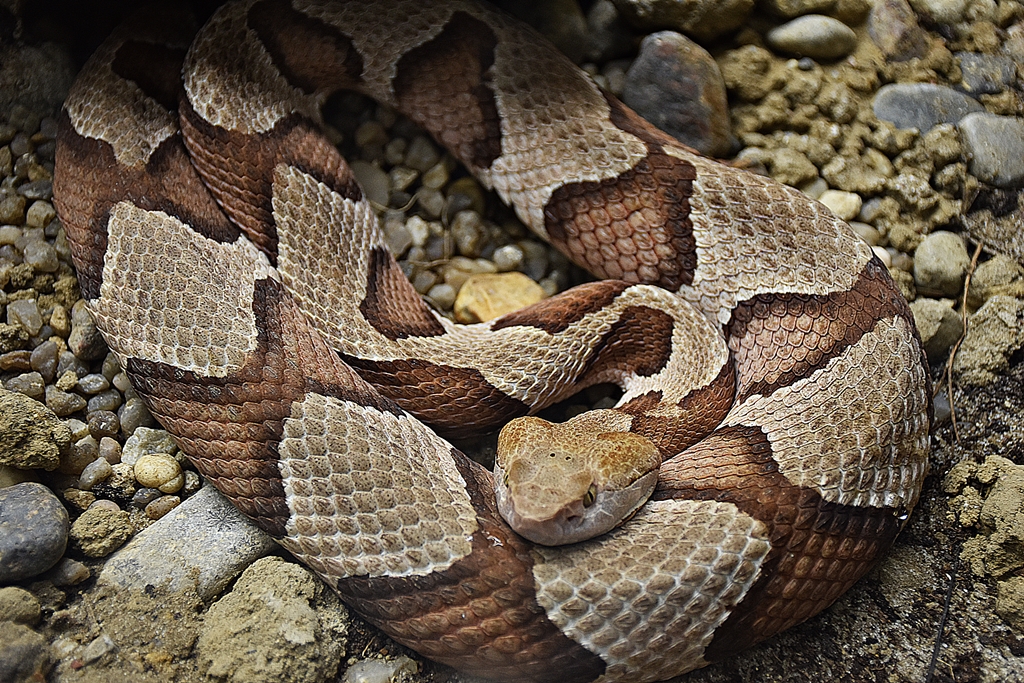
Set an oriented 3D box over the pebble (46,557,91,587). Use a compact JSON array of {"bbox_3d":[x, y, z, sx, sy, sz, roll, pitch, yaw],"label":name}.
[{"bbox_3d":[-0.113,0.059,0.522,0.011,0.007,0.008,-9,51,-8],"label":"pebble"}]

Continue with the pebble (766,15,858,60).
[{"bbox_3d":[0.095,-0.096,0.646,0.029,0.013,0.016,4,50,3],"label":"pebble"}]

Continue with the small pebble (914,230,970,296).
[{"bbox_3d":[0.122,-0.022,0.582,0.017,0.017,0.018,0,50,0],"label":"small pebble"}]

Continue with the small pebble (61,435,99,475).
[{"bbox_3d":[-0.115,0.030,0.546,0.011,0.009,0.010,-20,53,-16],"label":"small pebble"}]

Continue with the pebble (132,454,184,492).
[{"bbox_3d":[-0.080,0.030,0.464,0.011,0.008,0.010,-11,49,-10],"label":"pebble"}]

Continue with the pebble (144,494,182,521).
[{"bbox_3d":[-0.091,0.043,0.535,0.010,0.005,0.006,-25,54,-19],"label":"pebble"}]

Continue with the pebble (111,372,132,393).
[{"bbox_3d":[-0.092,0.010,0.485,0.006,0.005,0.006,0,48,0],"label":"pebble"}]

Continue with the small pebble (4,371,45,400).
[{"bbox_3d":[-0.115,0.011,0.484,0.010,0.007,0.008,7,48,7],"label":"small pebble"}]

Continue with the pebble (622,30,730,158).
[{"bbox_3d":[0.044,-0.065,0.542,0.029,0.029,0.037,-7,48,-7],"label":"pebble"}]

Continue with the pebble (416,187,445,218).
[{"bbox_3d":[-0.024,-0.041,0.608,0.009,0.007,0.009,0,50,0],"label":"pebble"}]

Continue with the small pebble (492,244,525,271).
[{"bbox_3d":[-0.001,-0.021,0.513,0.008,0.006,0.007,0,48,0],"label":"small pebble"}]

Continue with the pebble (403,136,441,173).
[{"bbox_3d":[-0.024,-0.049,0.540,0.009,0.008,0.010,0,48,0],"label":"pebble"}]

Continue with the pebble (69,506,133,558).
[{"bbox_3d":[-0.091,0.042,0.455,0.014,0.009,0.011,15,50,13],"label":"pebble"}]

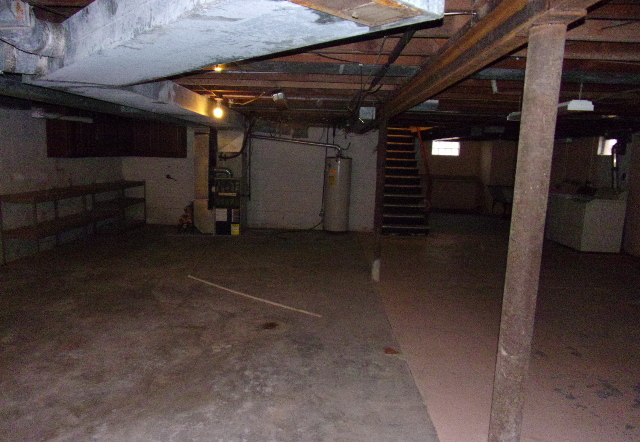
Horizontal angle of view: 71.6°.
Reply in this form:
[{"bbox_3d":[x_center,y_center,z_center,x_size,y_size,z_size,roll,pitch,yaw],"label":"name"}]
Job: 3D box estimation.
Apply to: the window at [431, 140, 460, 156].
[{"bbox_3d":[3.610,-2.096,12.710,0.844,0.408,0.100,2,8,0],"label":"window"}]

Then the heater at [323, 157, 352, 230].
[{"bbox_3d":[0.358,-0.523,8.897,0.520,1.480,0.520,2,8,0],"label":"heater"}]

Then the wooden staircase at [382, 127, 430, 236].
[{"bbox_3d":[1.733,-1.046,9.944,1.000,2.320,2.600,2,8,0],"label":"wooden staircase"}]

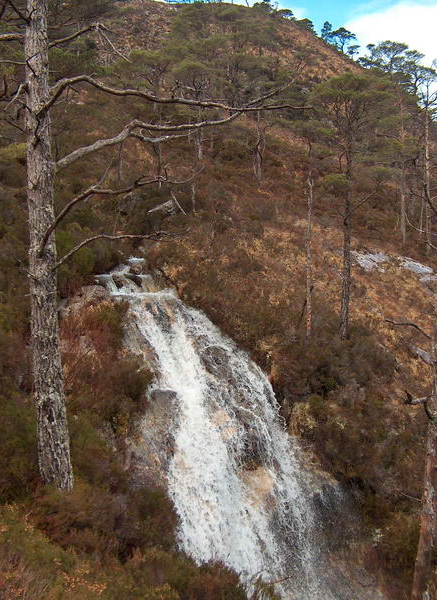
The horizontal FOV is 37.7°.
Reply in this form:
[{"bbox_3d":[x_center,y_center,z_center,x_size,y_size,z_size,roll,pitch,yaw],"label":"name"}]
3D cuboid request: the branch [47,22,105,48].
[{"bbox_3d":[-1.507,-2.807,6.800,0.594,0.276,0.300,0,5,0],"label":"branch"}]

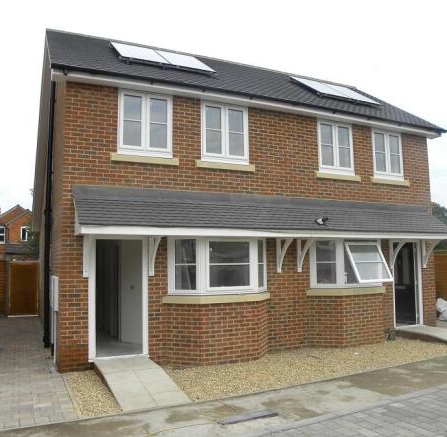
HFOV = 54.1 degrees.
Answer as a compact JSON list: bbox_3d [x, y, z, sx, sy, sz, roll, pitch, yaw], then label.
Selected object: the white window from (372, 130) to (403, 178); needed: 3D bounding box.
[{"bbox_3d":[4.036,-1.550,10.716,1.029,1.195,0.100,2,-5,-26],"label":"white window"}]

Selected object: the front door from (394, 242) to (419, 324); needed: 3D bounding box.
[{"bbox_3d":[4.437,1.590,10.652,0.920,2.040,0.100,2,-5,-26],"label":"front door"}]

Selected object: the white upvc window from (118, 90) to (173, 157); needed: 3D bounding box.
[{"bbox_3d":[-1.406,-1.738,8.024,1.029,1.195,0.100,2,-5,-26],"label":"white upvc window"}]

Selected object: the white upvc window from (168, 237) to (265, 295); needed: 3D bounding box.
[{"bbox_3d":[0.036,0.891,8.226,2.090,1.040,0.500,2,-5,-26],"label":"white upvc window"}]

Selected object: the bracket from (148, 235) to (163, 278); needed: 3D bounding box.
[{"bbox_3d":[-1.159,0.660,7.589,0.100,0.710,0.540,2,-5,-26],"label":"bracket"}]

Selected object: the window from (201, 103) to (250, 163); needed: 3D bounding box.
[{"bbox_3d":[0.039,-1.688,8.738,1.046,1.195,0.100,2,-5,-26],"label":"window"}]

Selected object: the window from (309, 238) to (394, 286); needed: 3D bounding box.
[{"bbox_3d":[2.954,0.971,9.430,2.090,1.050,0.820,2,-5,-26],"label":"window"}]

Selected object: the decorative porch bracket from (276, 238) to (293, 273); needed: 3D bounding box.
[{"bbox_3d":[1.260,0.743,8.786,0.100,0.710,0.540,2,-5,-26],"label":"decorative porch bracket"}]

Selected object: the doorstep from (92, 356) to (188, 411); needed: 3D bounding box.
[{"bbox_3d":[-1.270,2.435,6.606,0.920,0.200,1.930,2,-5,-26],"label":"doorstep"}]

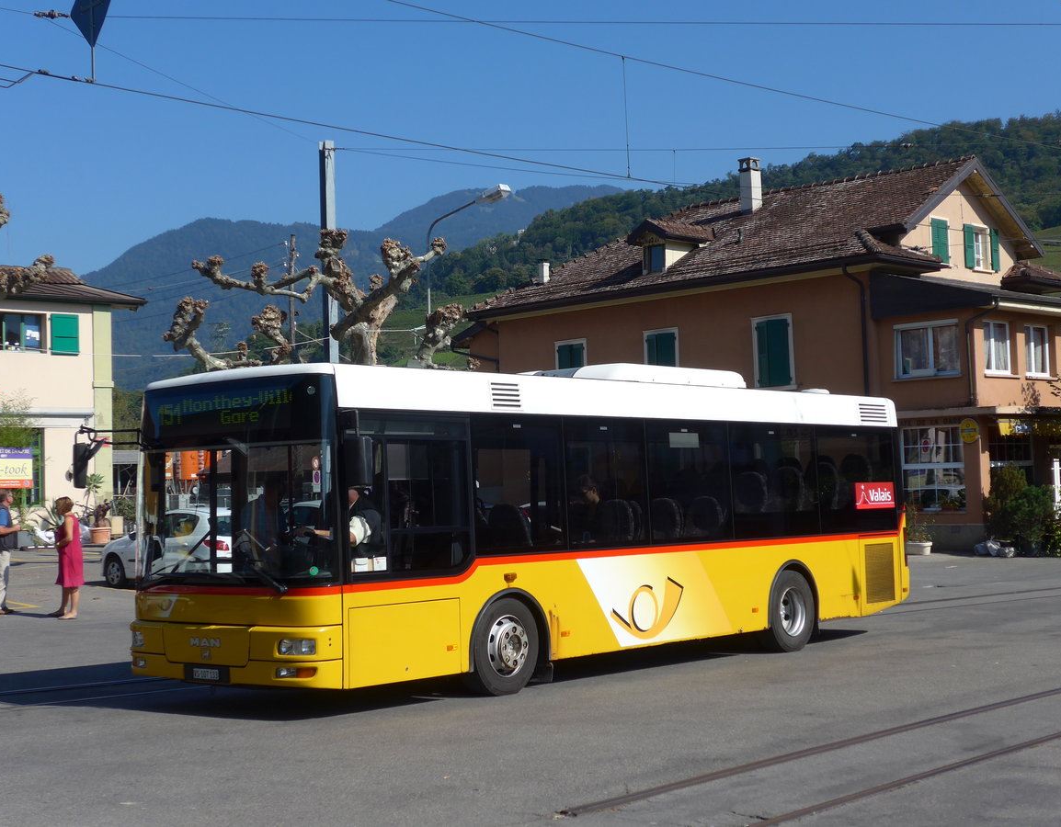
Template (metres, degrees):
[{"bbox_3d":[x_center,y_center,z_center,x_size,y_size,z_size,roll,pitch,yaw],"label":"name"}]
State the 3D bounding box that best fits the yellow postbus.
[{"bbox_3d":[0.581,1.107,17.014,2.410,2.920,9.380,-5,-5,40],"label":"yellow postbus"}]

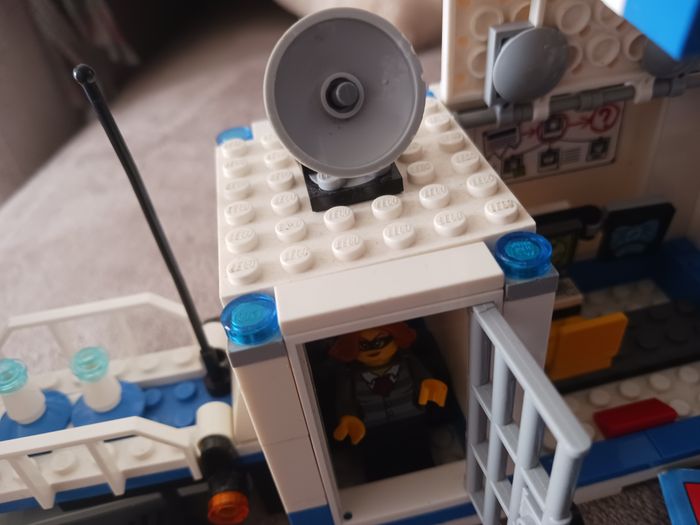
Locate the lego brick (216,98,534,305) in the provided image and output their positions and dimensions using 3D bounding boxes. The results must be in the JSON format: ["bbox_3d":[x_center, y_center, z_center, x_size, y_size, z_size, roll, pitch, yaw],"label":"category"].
[{"bbox_3d":[0.000,-0.014,0.100,0.048,0.005,0.048,-13,39,-4],"label":"lego brick"}]

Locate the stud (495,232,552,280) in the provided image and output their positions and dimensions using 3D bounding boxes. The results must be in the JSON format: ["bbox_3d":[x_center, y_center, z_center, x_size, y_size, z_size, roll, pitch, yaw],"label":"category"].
[{"bbox_3d":[0.025,-0.001,0.080,0.008,0.003,0.008,-6,39,5],"label":"stud"}]

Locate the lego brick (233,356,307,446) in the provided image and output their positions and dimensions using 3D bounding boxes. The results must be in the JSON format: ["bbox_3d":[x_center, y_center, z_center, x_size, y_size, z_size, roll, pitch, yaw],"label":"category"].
[{"bbox_3d":[-0.012,0.019,0.087,0.008,0.020,0.010,-13,39,-4],"label":"lego brick"}]

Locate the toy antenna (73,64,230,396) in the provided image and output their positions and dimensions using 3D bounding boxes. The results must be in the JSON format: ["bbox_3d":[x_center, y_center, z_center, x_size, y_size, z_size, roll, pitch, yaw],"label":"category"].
[{"bbox_3d":[-0.037,0.001,0.112,0.007,0.078,0.007,-13,39,-4],"label":"toy antenna"}]

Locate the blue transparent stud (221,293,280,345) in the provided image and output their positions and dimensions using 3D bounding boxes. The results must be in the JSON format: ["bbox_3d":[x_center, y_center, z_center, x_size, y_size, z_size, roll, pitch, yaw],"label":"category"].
[{"bbox_3d":[-0.014,0.008,0.078,0.008,0.003,0.008,-13,39,-4],"label":"blue transparent stud"}]

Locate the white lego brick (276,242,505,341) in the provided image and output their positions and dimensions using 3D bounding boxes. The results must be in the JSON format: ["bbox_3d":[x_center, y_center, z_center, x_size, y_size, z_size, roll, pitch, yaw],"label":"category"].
[{"bbox_3d":[0.006,0.004,0.079,0.032,0.003,0.008,-13,39,-4],"label":"white lego brick"}]

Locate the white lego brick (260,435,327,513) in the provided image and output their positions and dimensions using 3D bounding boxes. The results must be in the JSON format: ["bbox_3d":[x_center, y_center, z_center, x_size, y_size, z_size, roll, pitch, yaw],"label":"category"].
[{"bbox_3d":[-0.010,0.034,0.100,0.008,0.020,0.010,-13,39,-4],"label":"white lego brick"}]

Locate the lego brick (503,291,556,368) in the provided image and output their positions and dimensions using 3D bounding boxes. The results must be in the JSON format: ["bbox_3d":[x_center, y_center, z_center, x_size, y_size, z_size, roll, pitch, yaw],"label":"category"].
[{"bbox_3d":[0.027,0.010,0.090,0.008,0.020,0.010,-13,39,-4],"label":"lego brick"}]

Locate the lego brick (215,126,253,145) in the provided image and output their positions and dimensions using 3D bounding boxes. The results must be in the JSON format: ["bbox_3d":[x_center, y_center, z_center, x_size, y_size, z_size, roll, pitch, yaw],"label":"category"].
[{"bbox_3d":[-0.025,-0.026,0.121,0.008,0.003,0.008,-13,39,-4],"label":"lego brick"}]

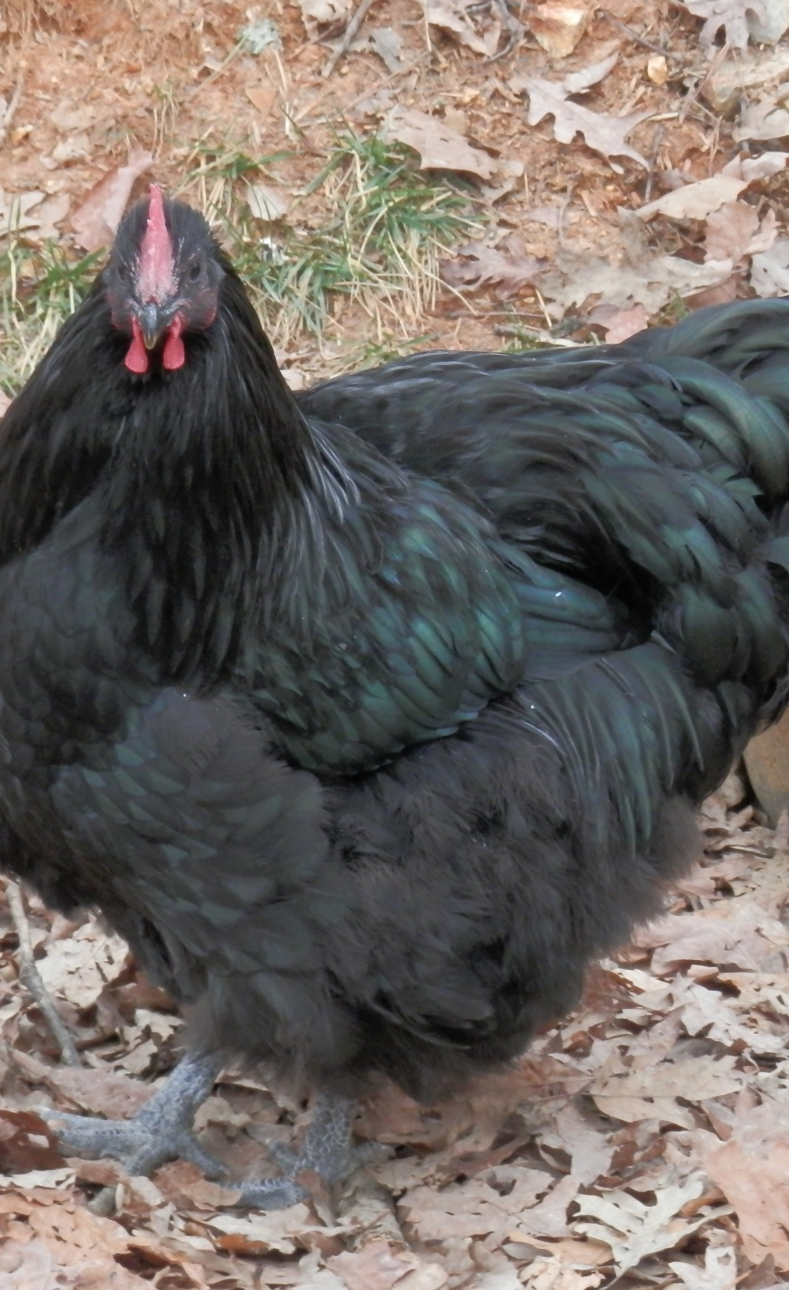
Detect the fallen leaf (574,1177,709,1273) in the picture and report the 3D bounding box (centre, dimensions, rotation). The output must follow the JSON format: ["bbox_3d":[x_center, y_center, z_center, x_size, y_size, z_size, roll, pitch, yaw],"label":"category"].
[{"bbox_3d":[0.102,0.239,3.786,0.050,0.014,0.092,7,28,16],"label":"fallen leaf"}]

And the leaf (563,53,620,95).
[{"bbox_3d":[0.119,-0.338,5.449,0.044,0.012,0.013,-28,51,-25],"label":"leaf"}]

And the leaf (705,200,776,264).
[{"bbox_3d":[0.197,-0.238,5.269,0.046,0.014,0.046,-32,51,-31],"label":"leaf"}]

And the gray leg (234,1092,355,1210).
[{"bbox_3d":[-0.041,0.213,3.827,0.068,0.058,0.042,-14,24,-31],"label":"gray leg"}]

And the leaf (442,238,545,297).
[{"bbox_3d":[0.055,-0.210,5.100,0.058,0.014,0.060,-4,33,-5],"label":"leaf"}]

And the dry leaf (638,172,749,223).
[{"bbox_3d":[0.174,-0.255,5.299,0.072,0.014,0.030,-30,50,-29],"label":"dry leaf"}]

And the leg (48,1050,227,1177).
[{"bbox_3d":[-0.112,0.210,4.080,0.100,0.058,0.080,12,24,28],"label":"leg"}]

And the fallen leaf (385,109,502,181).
[{"bbox_3d":[0.026,-0.289,5.359,0.044,0.015,0.095,-29,45,-33],"label":"fallen leaf"}]

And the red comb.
[{"bbox_3d":[-0.105,-0.176,4.030,0.016,0.042,0.048,2,17,7],"label":"red comb"}]

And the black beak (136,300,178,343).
[{"bbox_3d":[-0.104,-0.141,4.000,0.016,0.015,0.022,2,17,7],"label":"black beak"}]

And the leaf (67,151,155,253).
[{"bbox_3d":[-0.159,-0.249,5.180,0.032,0.018,0.088,21,49,20],"label":"leaf"}]

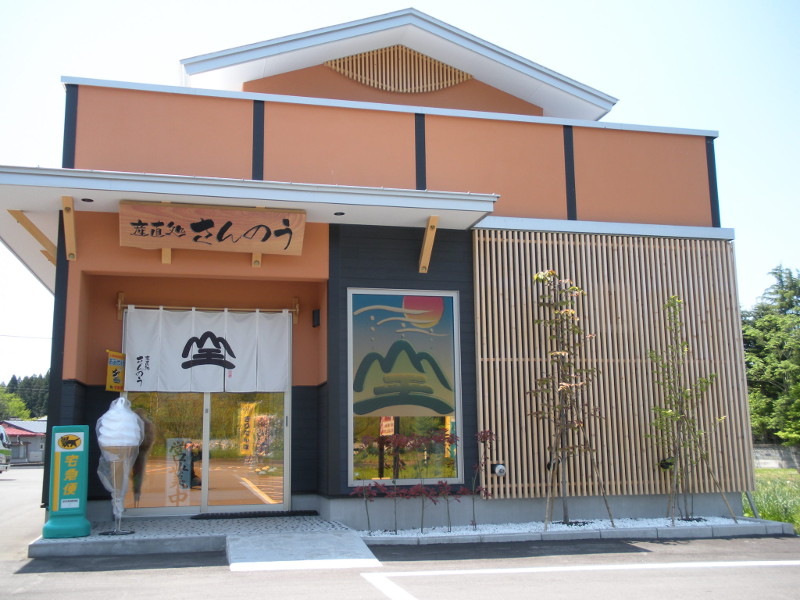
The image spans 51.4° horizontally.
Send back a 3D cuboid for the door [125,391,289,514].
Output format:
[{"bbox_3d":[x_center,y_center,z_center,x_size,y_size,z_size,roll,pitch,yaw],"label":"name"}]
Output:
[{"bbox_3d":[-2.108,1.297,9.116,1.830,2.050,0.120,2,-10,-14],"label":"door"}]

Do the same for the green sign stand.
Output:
[{"bbox_3d":[-2.977,1.637,7.547,0.400,0.980,0.290,2,-10,-14],"label":"green sign stand"}]

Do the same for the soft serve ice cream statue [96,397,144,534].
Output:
[{"bbox_3d":[-2.592,1.520,7.683,0.410,1.235,0.400,2,-10,-14],"label":"soft serve ice cream statue"}]

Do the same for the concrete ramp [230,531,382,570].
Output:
[{"bbox_3d":[-0.822,2.069,6.871,1.160,0.160,1.050,2,-10,-14],"label":"concrete ramp"}]

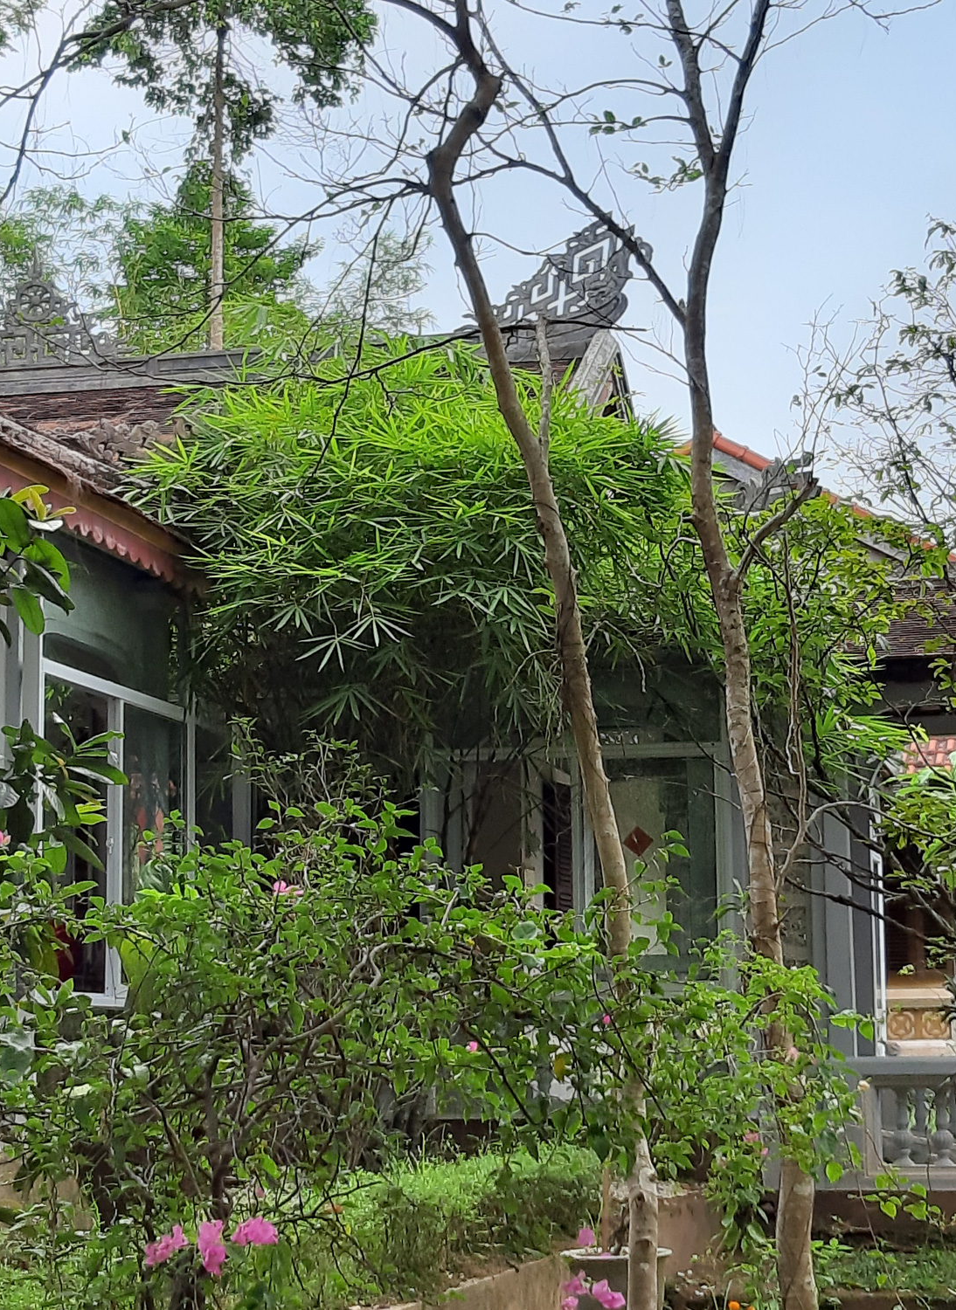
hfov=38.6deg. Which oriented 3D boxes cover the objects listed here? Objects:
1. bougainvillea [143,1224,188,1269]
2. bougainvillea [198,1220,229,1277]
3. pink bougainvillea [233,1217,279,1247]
[{"bbox_3d":[-0.665,1.258,2.900,0.094,0.091,0.080,-1,-6,0],"label":"bougainvillea"},{"bbox_3d":[-0.562,1.264,2.900,0.063,0.113,0.070,-1,-6,0],"label":"bougainvillea"},{"bbox_3d":[-0.473,1.227,2.900,0.100,0.061,0.075,-1,-6,0],"label":"pink bougainvillea"}]

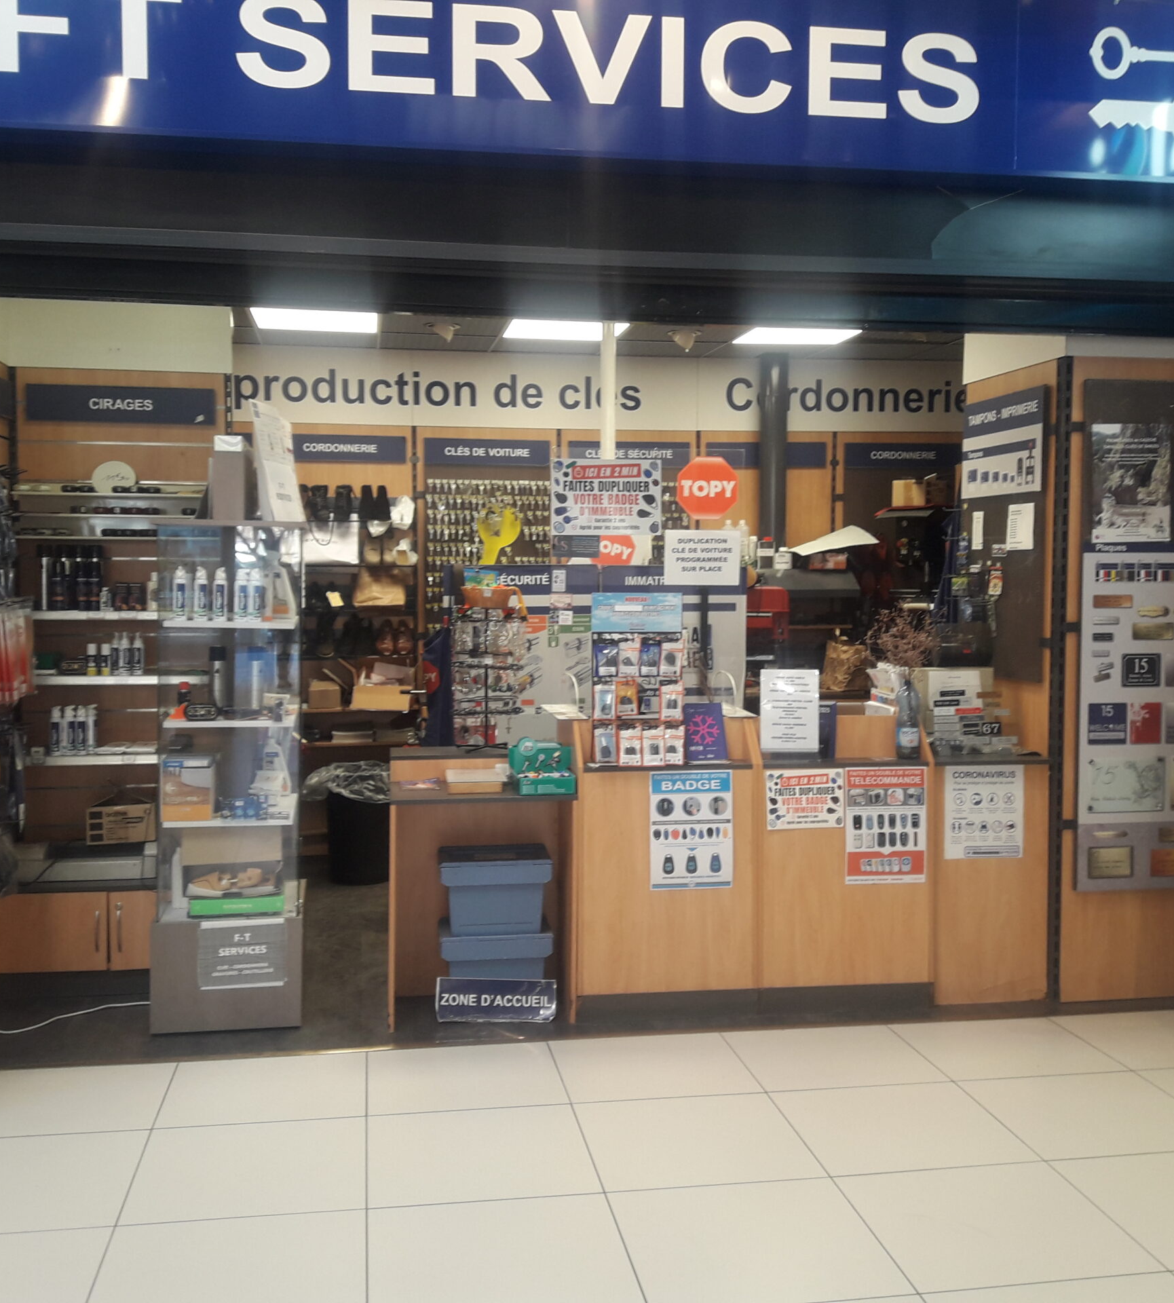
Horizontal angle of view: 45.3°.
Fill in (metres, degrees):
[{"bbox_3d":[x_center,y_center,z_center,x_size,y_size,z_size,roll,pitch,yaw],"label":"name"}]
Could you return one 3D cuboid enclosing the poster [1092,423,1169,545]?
[{"bbox_3d":[1.970,-0.607,5.082,0.300,0.420,0.010,-1,3,-9],"label":"poster"}]

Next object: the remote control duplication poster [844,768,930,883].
[{"bbox_3d":[1.079,0.628,5.061,0.300,0.420,0.010,0,3,-9],"label":"remote control duplication poster"}]

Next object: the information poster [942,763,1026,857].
[{"bbox_3d":[1.447,0.585,5.112,0.300,0.338,0.010,0,3,-9],"label":"information poster"}]

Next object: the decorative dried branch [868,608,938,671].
[{"bbox_3d":[1.139,-0.047,5.093,0.255,0.230,0.220,0,3,-9],"label":"decorative dried branch"}]

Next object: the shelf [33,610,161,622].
[{"bbox_3d":[-1.826,-0.140,5.424,0.710,0.035,0.330,0,3,-9],"label":"shelf"}]

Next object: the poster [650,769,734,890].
[{"bbox_3d":[0.370,0.630,4.957,0.297,0.420,0.010,-1,3,-9],"label":"poster"}]

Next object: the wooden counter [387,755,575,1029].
[{"bbox_3d":[-0.409,0.841,5.194,0.640,0.900,0.680,0,3,-9],"label":"wooden counter"}]

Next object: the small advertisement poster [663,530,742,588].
[{"bbox_3d":[0.445,-0.356,5.373,0.297,0.210,0.010,-1,3,-9],"label":"small advertisement poster"}]

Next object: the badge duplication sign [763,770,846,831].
[{"bbox_3d":[0.779,0.530,5.008,0.285,0.209,0.010,0,3,-9],"label":"badge duplication sign"}]

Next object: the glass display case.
[{"bbox_3d":[-1.263,0.420,5.032,0.500,1.755,0.480,-1,3,-9],"label":"glass display case"}]

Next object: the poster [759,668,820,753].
[{"bbox_3d":[0.728,0.214,5.033,0.215,0.297,0.020,0,3,-9],"label":"poster"}]

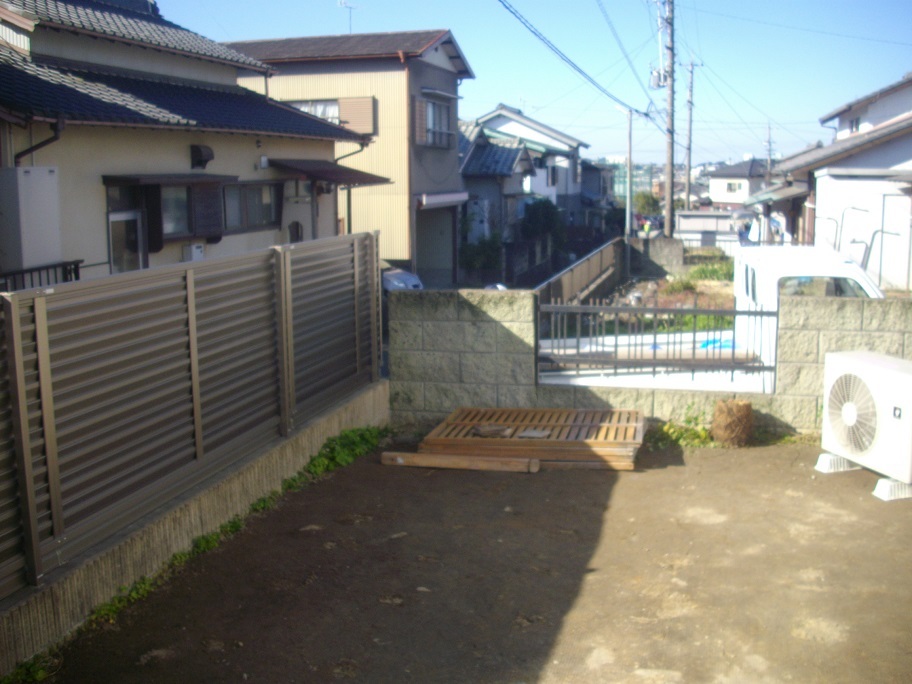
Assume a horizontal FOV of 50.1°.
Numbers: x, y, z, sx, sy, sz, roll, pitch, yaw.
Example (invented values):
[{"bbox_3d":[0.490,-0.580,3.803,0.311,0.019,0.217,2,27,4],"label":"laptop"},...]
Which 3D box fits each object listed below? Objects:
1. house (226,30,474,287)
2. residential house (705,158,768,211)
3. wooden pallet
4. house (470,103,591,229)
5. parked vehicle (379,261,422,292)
[{"bbox_3d":[-3.791,-4.713,26.473,7.800,6.800,5.300,2,10,16],"label":"house"},{"bbox_3d":[29.529,-14.409,96.033,7.000,7.400,8.500,7,12,38],"label":"residential house"},{"bbox_3d":[0.431,0.570,6.028,1.380,0.190,0.780,1,10,11],"label":"wooden pallet"},{"bbox_3d":[4.462,-9.840,56.160,6.000,7.100,6.000,2,10,16],"label":"house"},{"bbox_3d":[-2.774,-1.226,20.672,3.800,1.500,1.650,2,10,18],"label":"parked vehicle"}]

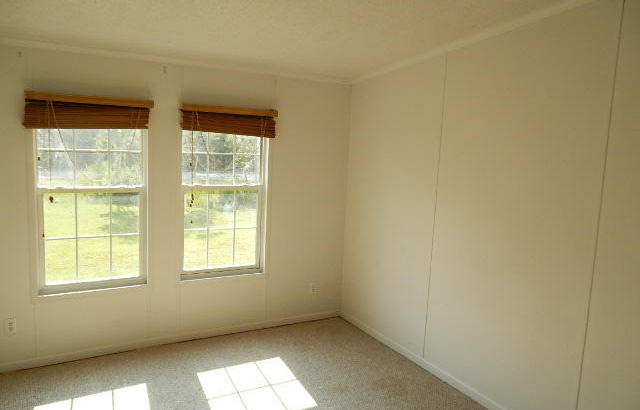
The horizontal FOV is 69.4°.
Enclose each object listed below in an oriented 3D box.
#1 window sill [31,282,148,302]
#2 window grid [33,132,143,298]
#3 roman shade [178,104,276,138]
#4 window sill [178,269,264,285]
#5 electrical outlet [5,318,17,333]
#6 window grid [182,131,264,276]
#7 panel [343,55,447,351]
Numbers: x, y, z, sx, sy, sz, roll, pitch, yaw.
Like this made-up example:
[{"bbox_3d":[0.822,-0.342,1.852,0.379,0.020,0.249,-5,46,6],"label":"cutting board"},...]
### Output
[{"bbox_3d":[-1.697,0.644,3.511,0.770,0.055,0.080,-2,8,-30],"label":"window sill"},{"bbox_3d":[-1.688,0.003,3.463,0.730,1.260,0.040,-2,8,-30],"label":"window grid"},{"bbox_3d":[-0.730,-0.693,3.831,0.820,0.240,0.075,-2,8,-30],"label":"roman shade"},{"bbox_3d":[-0.829,0.620,4.006,0.760,0.055,0.080,-2,8,-30],"label":"window sill"},{"bbox_3d":[-2.186,0.854,3.261,0.072,0.116,0.014,-2,8,-30],"label":"electrical outlet"},{"bbox_3d":[-0.814,-0.029,3.949,0.755,1.300,0.100,-2,8,-30],"label":"window grid"},{"bbox_3d":[0.573,0.005,4.019,0.030,2.260,1.220,-2,8,-30],"label":"panel"}]

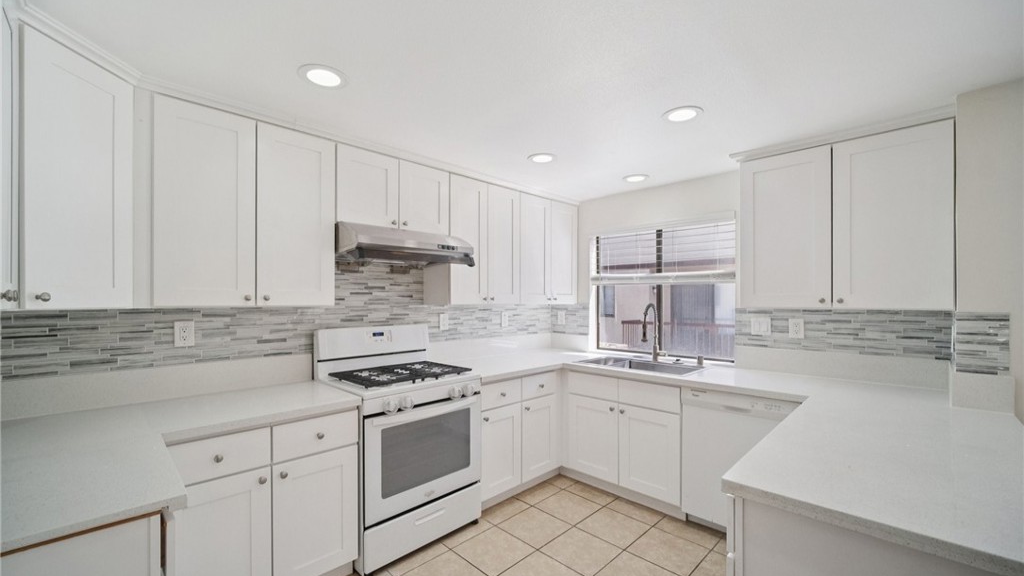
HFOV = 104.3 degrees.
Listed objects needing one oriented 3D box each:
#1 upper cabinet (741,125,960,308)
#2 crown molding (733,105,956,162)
[{"bbox_3d":[1.866,-0.336,2.287,0.330,0.915,0.900,1,-2,-45],"label":"upper cabinet"},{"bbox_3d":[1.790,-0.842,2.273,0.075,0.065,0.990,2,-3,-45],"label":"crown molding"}]

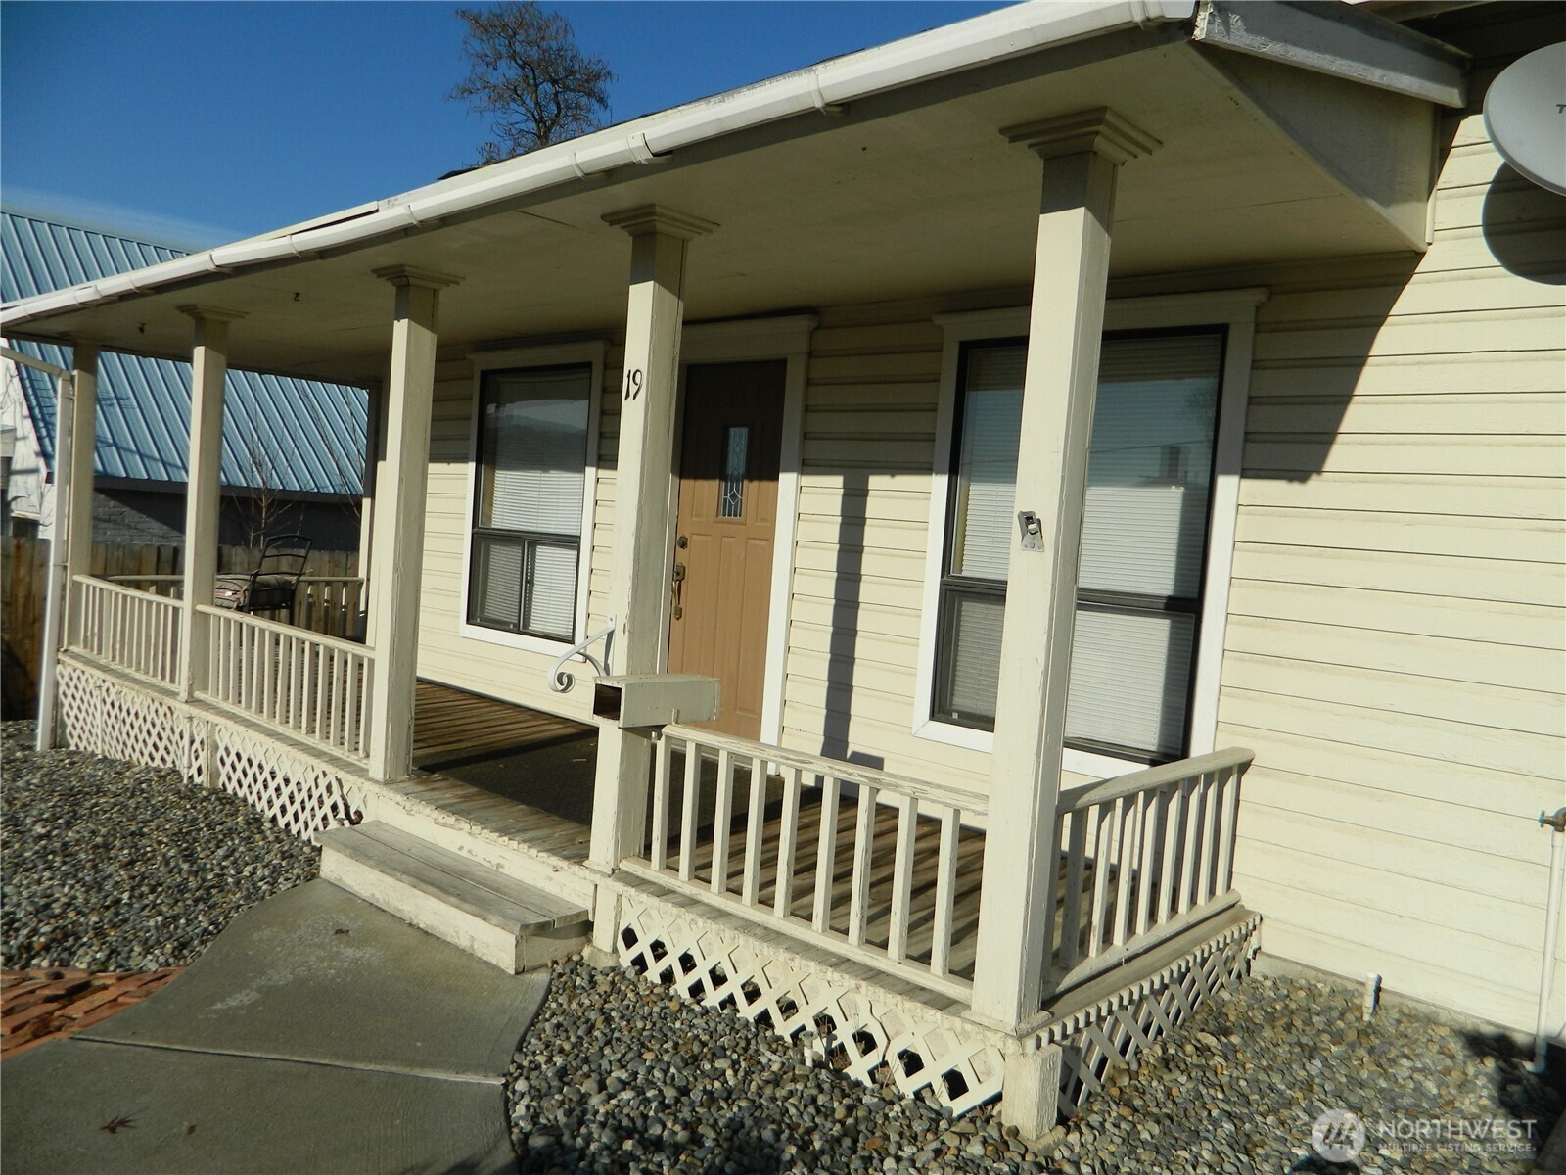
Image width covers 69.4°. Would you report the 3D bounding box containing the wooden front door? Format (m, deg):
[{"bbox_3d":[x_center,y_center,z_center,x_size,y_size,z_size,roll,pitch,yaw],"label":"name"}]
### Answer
[{"bbox_3d":[-0.306,-0.178,6.154,0.817,2.090,0.050,7,4,42],"label":"wooden front door"}]

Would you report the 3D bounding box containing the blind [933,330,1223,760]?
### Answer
[{"bbox_3d":[1.179,-0.203,4.708,1.194,1.684,0.080,7,4,42],"label":"blind"}]

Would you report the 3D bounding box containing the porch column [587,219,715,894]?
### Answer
[{"bbox_3d":[-0.511,-0.140,4.003,0.295,2.280,0.295,7,4,42],"label":"porch column"}]

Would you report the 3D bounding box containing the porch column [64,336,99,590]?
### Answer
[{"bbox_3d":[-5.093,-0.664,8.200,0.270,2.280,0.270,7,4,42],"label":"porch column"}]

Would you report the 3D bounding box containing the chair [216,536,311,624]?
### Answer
[{"bbox_3d":[-4.114,0.058,8.749,0.700,0.930,0.600,4,3,8],"label":"chair"}]

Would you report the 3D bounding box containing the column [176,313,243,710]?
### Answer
[{"bbox_3d":[-3.407,-0.471,6.656,0.295,2.280,0.295,7,4,42],"label":"column"}]

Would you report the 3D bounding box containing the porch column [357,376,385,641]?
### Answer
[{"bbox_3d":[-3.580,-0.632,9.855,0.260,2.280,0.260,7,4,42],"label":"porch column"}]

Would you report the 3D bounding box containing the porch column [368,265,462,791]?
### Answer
[{"bbox_3d":[-1.707,-0.277,5.099,0.295,2.280,0.295,7,4,42],"label":"porch column"}]

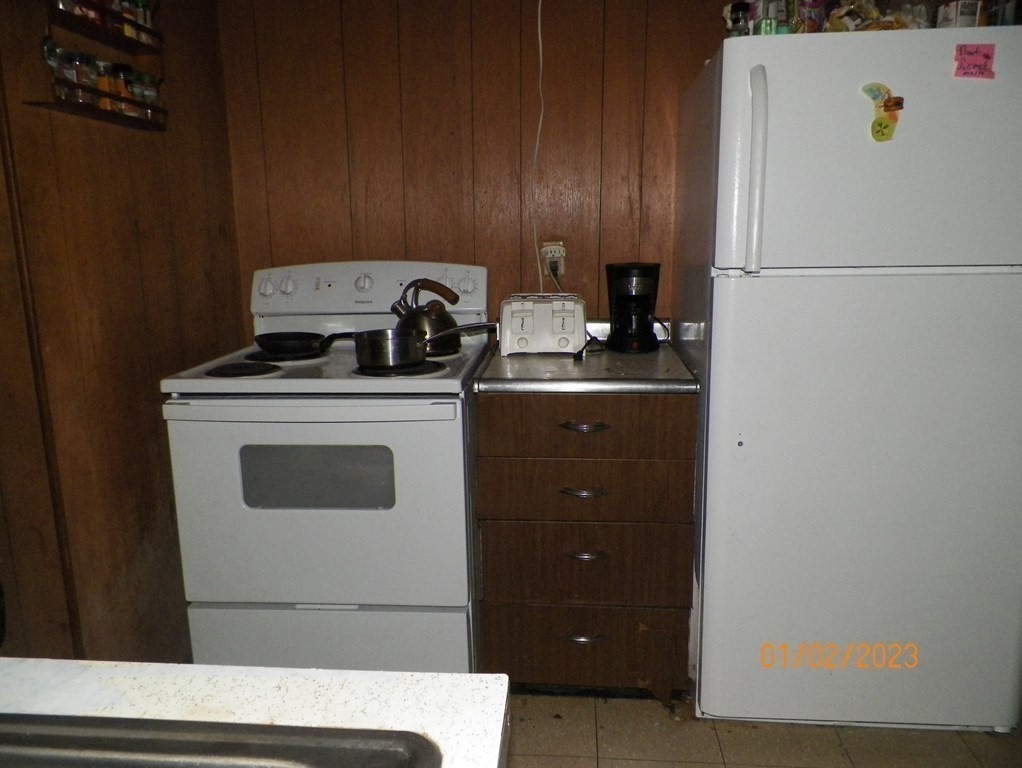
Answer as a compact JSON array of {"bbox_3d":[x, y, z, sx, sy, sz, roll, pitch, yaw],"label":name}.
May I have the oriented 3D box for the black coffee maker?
[{"bbox_3d":[0.367,-0.237,2.260,0.165,0.260,0.200,0,11,5],"label":"black coffee maker"}]

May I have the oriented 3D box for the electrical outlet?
[{"bbox_3d":[0.137,-0.404,2.377,0.076,0.110,0.030,0,11,5],"label":"electrical outlet"}]

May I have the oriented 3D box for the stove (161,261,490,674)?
[{"bbox_3d":[-0.465,0.250,2.157,0.758,1.180,0.680,0,11,5],"label":"stove"}]

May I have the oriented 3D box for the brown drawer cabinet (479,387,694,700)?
[{"bbox_3d":[0.215,0.389,2.194,0.545,0.875,0.630,0,11,5],"label":"brown drawer cabinet"}]

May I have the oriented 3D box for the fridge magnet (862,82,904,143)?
[{"bbox_3d":[0.797,-0.581,1.577,0.083,0.121,0.008,0,11,6],"label":"fridge magnet"}]

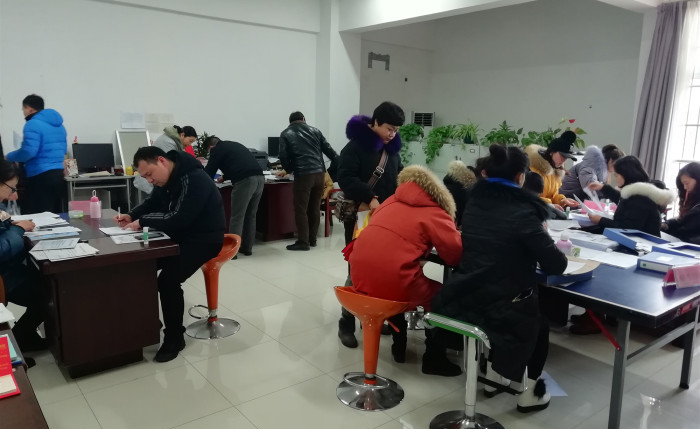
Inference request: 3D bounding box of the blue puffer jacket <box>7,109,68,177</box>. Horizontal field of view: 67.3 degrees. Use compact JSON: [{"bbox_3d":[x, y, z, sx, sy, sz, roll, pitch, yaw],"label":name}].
[{"bbox_3d":[-3.209,-0.739,5.400,0.480,0.680,0.520,9,14,38],"label":"blue puffer jacket"}]

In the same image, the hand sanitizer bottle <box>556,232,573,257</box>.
[{"bbox_3d":[1.220,0.157,2.997,0.075,0.150,0.085,-8,14,-38],"label":"hand sanitizer bottle"}]

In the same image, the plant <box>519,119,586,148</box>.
[{"bbox_3d":[3.096,-1.225,8.000,0.450,0.480,0.920,-7,14,-38],"label":"plant"}]

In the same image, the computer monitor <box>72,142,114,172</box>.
[{"bbox_3d":[-3.111,-0.668,6.312,0.470,0.400,0.180,-7,14,-38],"label":"computer monitor"}]

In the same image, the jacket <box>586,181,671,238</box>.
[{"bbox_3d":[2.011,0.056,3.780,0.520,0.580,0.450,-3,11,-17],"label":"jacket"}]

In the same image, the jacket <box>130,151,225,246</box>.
[{"bbox_3d":[-1.160,-0.109,3.601,0.580,0.640,0.550,-6,12,-31],"label":"jacket"}]

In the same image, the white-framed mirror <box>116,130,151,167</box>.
[{"bbox_3d":[-2.707,-0.789,6.681,0.410,0.609,0.025,-6,-21,-38],"label":"white-framed mirror"}]

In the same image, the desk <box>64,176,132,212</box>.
[{"bbox_3d":[-3.179,-0.127,6.663,0.840,0.750,0.520,-8,14,-38],"label":"desk"}]

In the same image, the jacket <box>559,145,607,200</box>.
[{"bbox_3d":[2.202,-0.382,5.054,0.500,0.600,0.470,3,11,10],"label":"jacket"}]

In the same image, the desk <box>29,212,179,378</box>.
[{"bbox_3d":[-1.740,0.479,3.527,0.700,0.760,1.410,-8,14,-38],"label":"desk"}]

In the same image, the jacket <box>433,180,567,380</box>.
[{"bbox_3d":[0.742,0.345,2.722,0.620,1.000,0.550,-9,15,-43],"label":"jacket"}]

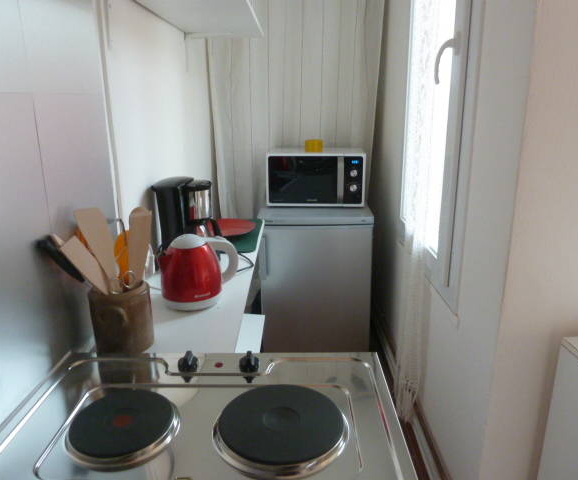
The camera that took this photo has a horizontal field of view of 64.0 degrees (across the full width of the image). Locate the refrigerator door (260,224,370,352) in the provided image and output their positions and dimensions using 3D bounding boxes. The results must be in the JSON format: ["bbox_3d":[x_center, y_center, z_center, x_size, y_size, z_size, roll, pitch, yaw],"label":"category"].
[{"bbox_3d":[0.138,0.286,2.311,0.540,0.750,0.055,0,16,1],"label":"refrigerator door"}]

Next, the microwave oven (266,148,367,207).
[{"bbox_3d":[0.135,-0.346,2.474,0.489,0.275,0.372,0,16,1],"label":"microwave oven"}]

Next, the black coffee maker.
[{"bbox_3d":[-0.300,-0.053,1.418,0.195,0.258,0.172,0,16,1],"label":"black coffee maker"}]

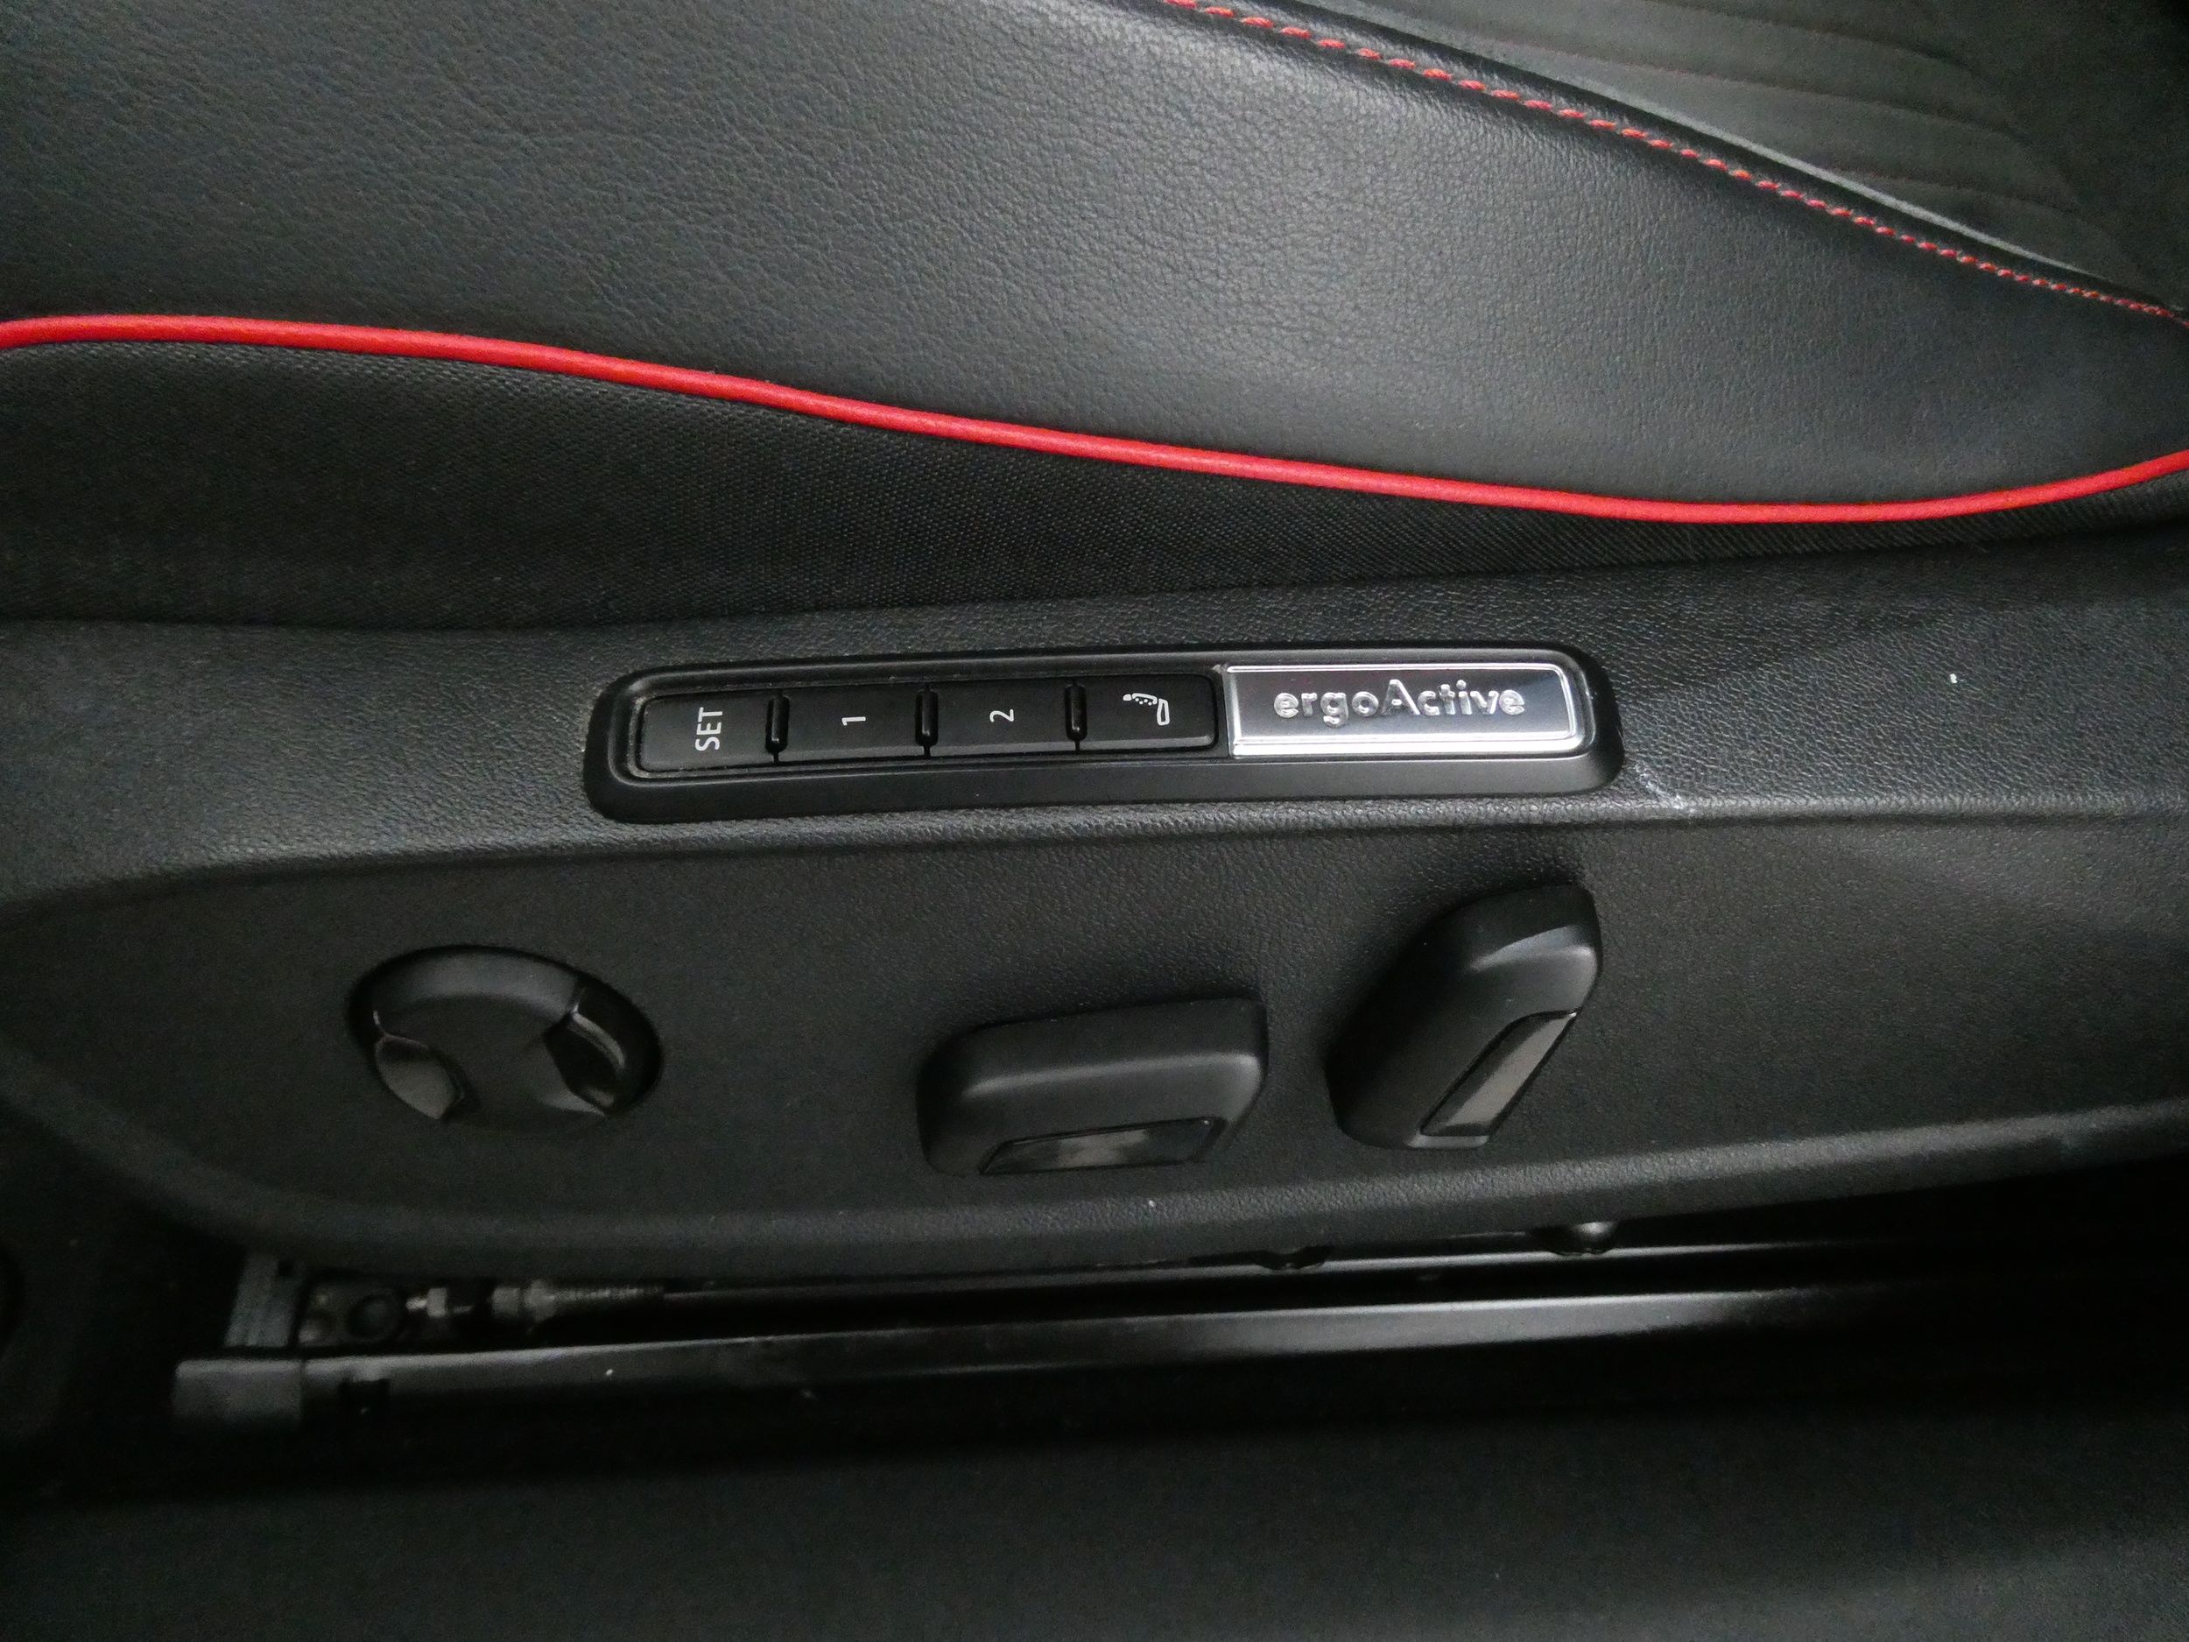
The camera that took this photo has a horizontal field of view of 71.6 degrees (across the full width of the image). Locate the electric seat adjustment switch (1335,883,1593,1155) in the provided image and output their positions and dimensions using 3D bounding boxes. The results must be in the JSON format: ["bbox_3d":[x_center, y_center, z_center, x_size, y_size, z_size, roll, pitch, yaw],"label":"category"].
[{"bbox_3d":[0.064,0.036,0.265,0.025,0.054,0.019,13,43,-13],"label":"electric seat adjustment switch"}]

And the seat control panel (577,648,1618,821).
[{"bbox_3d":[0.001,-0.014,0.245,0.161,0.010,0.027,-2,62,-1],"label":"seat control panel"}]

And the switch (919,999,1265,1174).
[{"bbox_3d":[0.000,0.050,0.278,0.062,0.025,0.019,-6,45,5],"label":"switch"}]

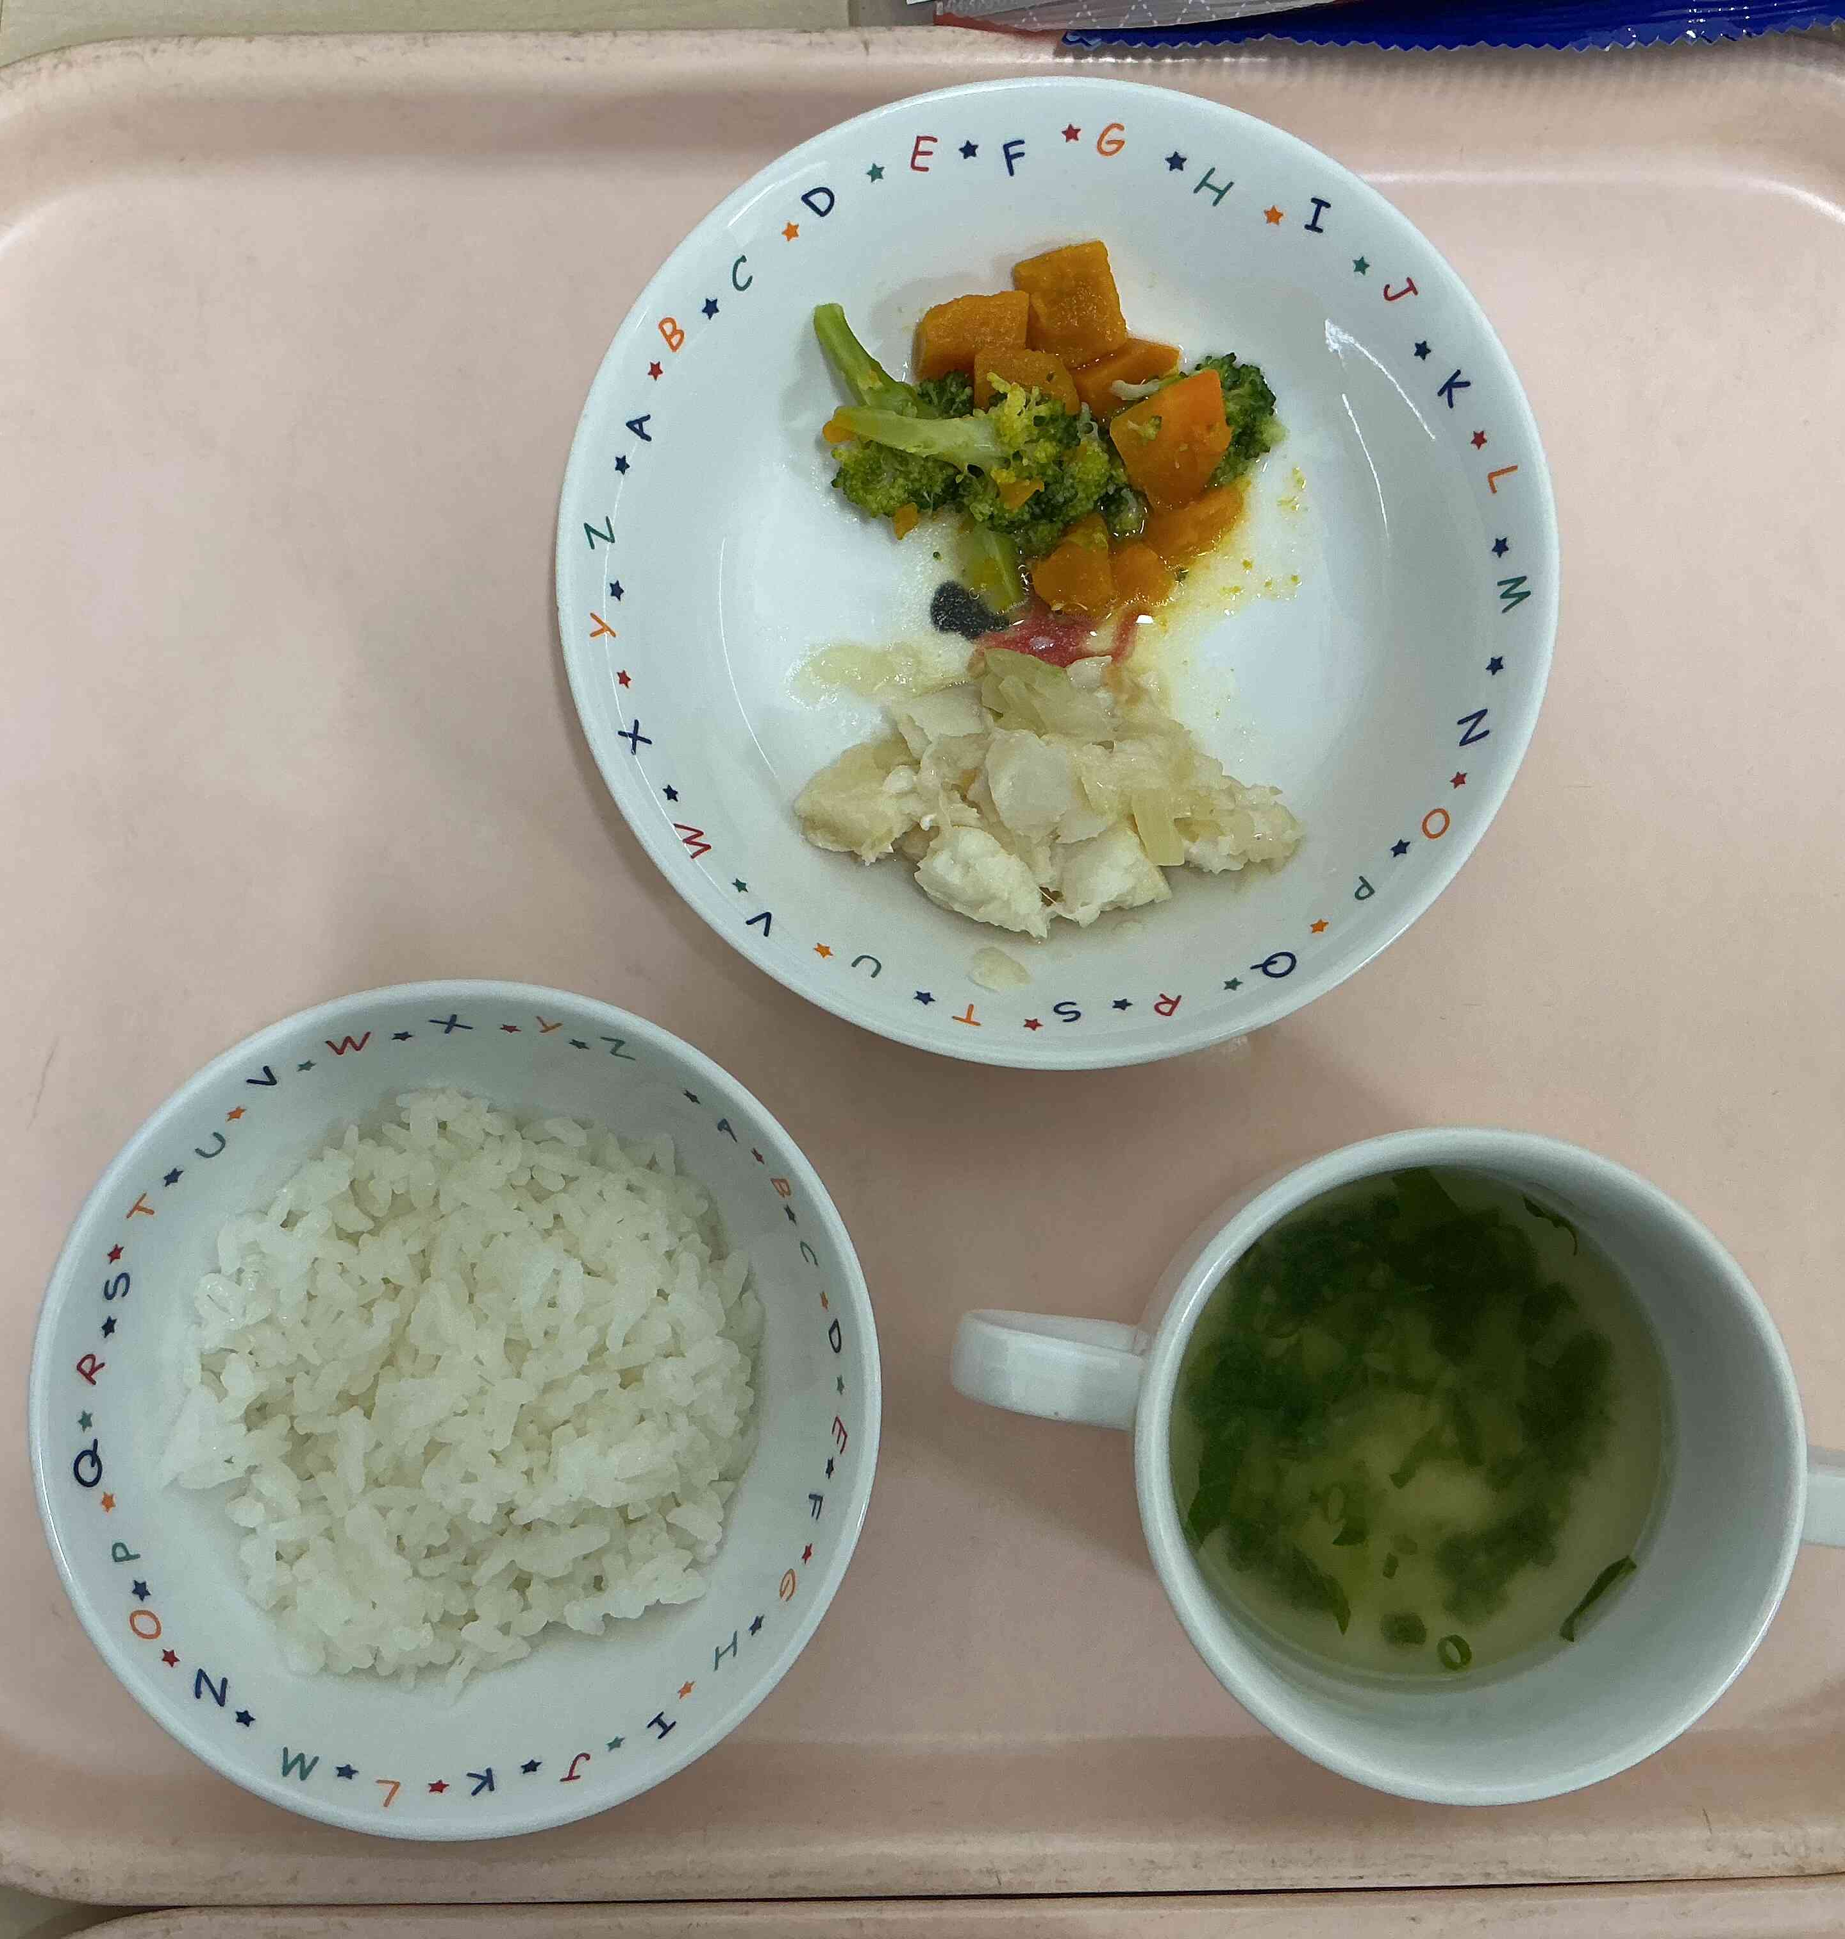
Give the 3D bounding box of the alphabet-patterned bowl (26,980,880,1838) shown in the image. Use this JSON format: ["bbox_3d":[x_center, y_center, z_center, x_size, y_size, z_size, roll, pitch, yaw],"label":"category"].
[{"bbox_3d":[-0.064,0.061,0.321,0.116,0.052,0.116,0,86,-1],"label":"alphabet-patterned bowl"}]

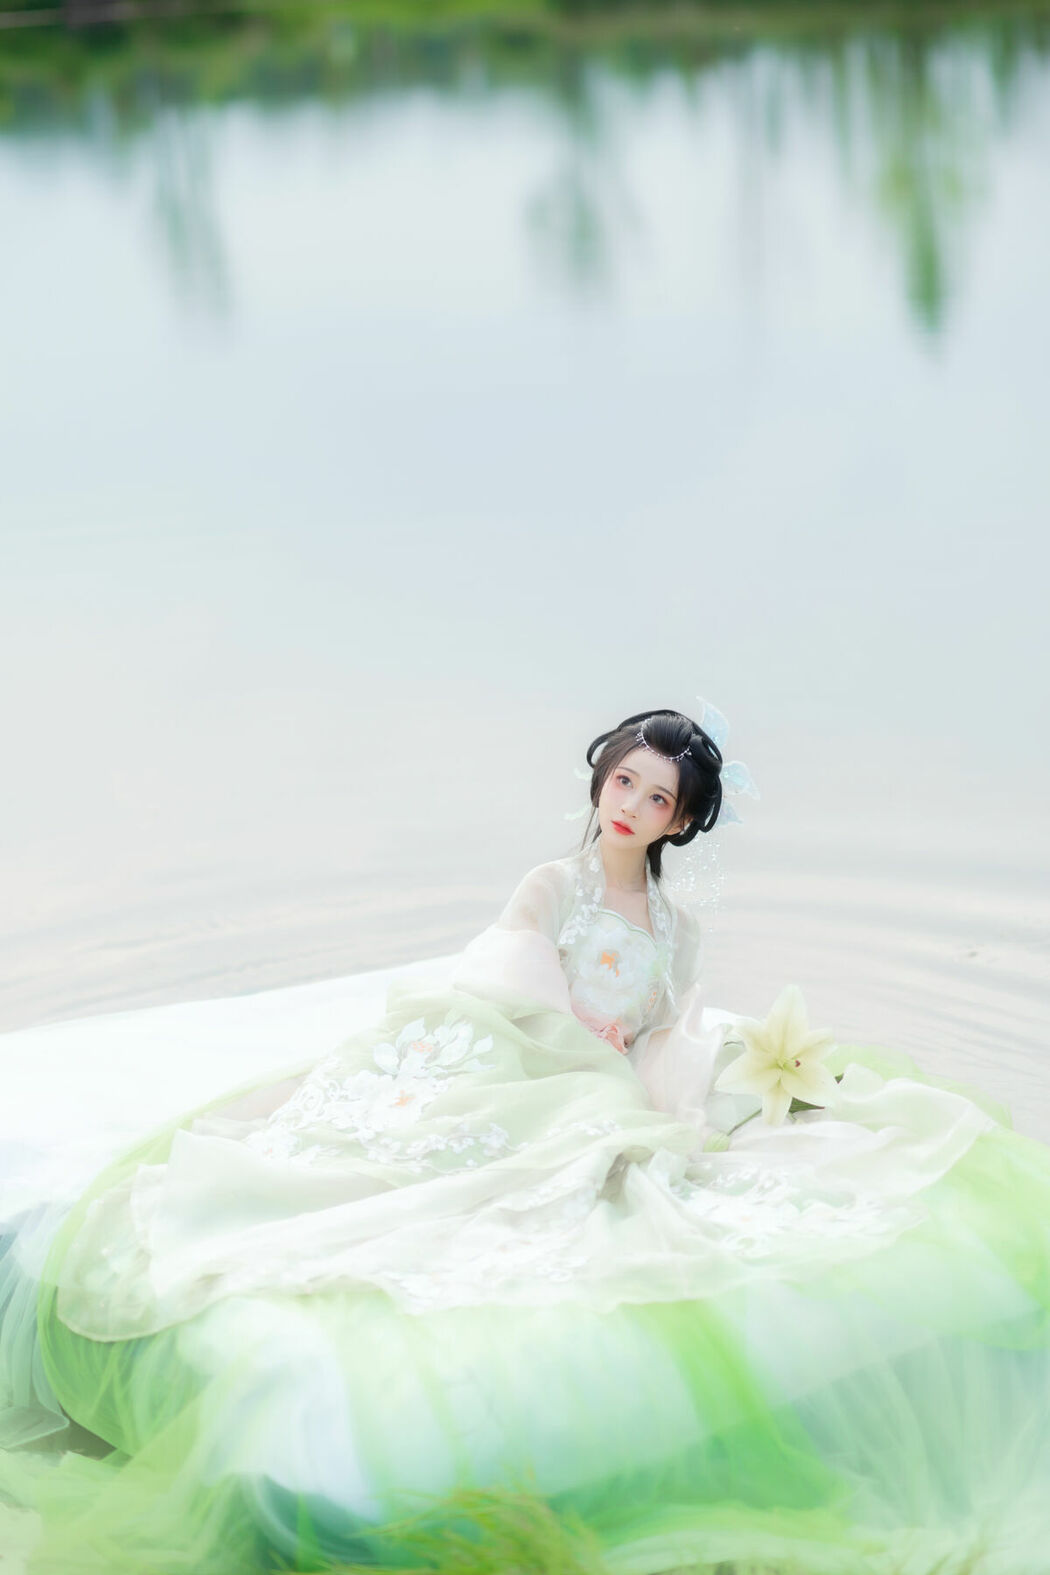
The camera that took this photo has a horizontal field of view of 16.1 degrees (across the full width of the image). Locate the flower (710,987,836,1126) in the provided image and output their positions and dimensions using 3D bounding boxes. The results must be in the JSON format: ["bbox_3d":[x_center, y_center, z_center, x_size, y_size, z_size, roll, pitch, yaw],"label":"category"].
[{"bbox_3d":[0.400,0.424,5.920,0.198,0.222,0.110,-3,3,-11],"label":"flower"}]

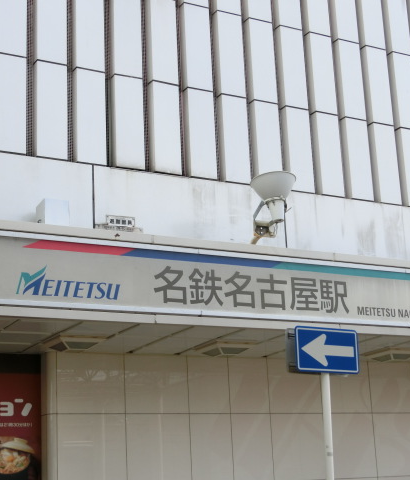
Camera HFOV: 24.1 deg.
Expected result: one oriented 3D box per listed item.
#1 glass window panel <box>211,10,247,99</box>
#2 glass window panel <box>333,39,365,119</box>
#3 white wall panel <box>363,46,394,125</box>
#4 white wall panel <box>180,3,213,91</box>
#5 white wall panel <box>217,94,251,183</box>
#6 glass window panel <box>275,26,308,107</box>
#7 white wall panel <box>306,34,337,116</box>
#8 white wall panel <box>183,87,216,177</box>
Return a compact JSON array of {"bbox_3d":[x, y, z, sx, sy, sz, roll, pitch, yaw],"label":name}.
[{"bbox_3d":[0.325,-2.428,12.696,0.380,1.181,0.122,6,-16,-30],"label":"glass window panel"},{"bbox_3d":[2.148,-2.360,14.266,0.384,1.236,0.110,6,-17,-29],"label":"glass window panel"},{"bbox_3d":[2.701,-2.399,15.071,0.401,1.276,0.119,6,-17,-29],"label":"white wall panel"},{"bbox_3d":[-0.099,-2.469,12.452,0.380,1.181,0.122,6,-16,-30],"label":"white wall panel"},{"bbox_3d":[0.404,-1.389,13.441,0.401,1.276,0.119,6,-17,-29],"label":"white wall panel"},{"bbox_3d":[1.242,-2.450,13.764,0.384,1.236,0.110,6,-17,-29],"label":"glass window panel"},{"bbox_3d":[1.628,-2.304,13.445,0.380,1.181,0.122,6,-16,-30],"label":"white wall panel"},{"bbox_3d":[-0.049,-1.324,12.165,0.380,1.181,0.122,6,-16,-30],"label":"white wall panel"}]

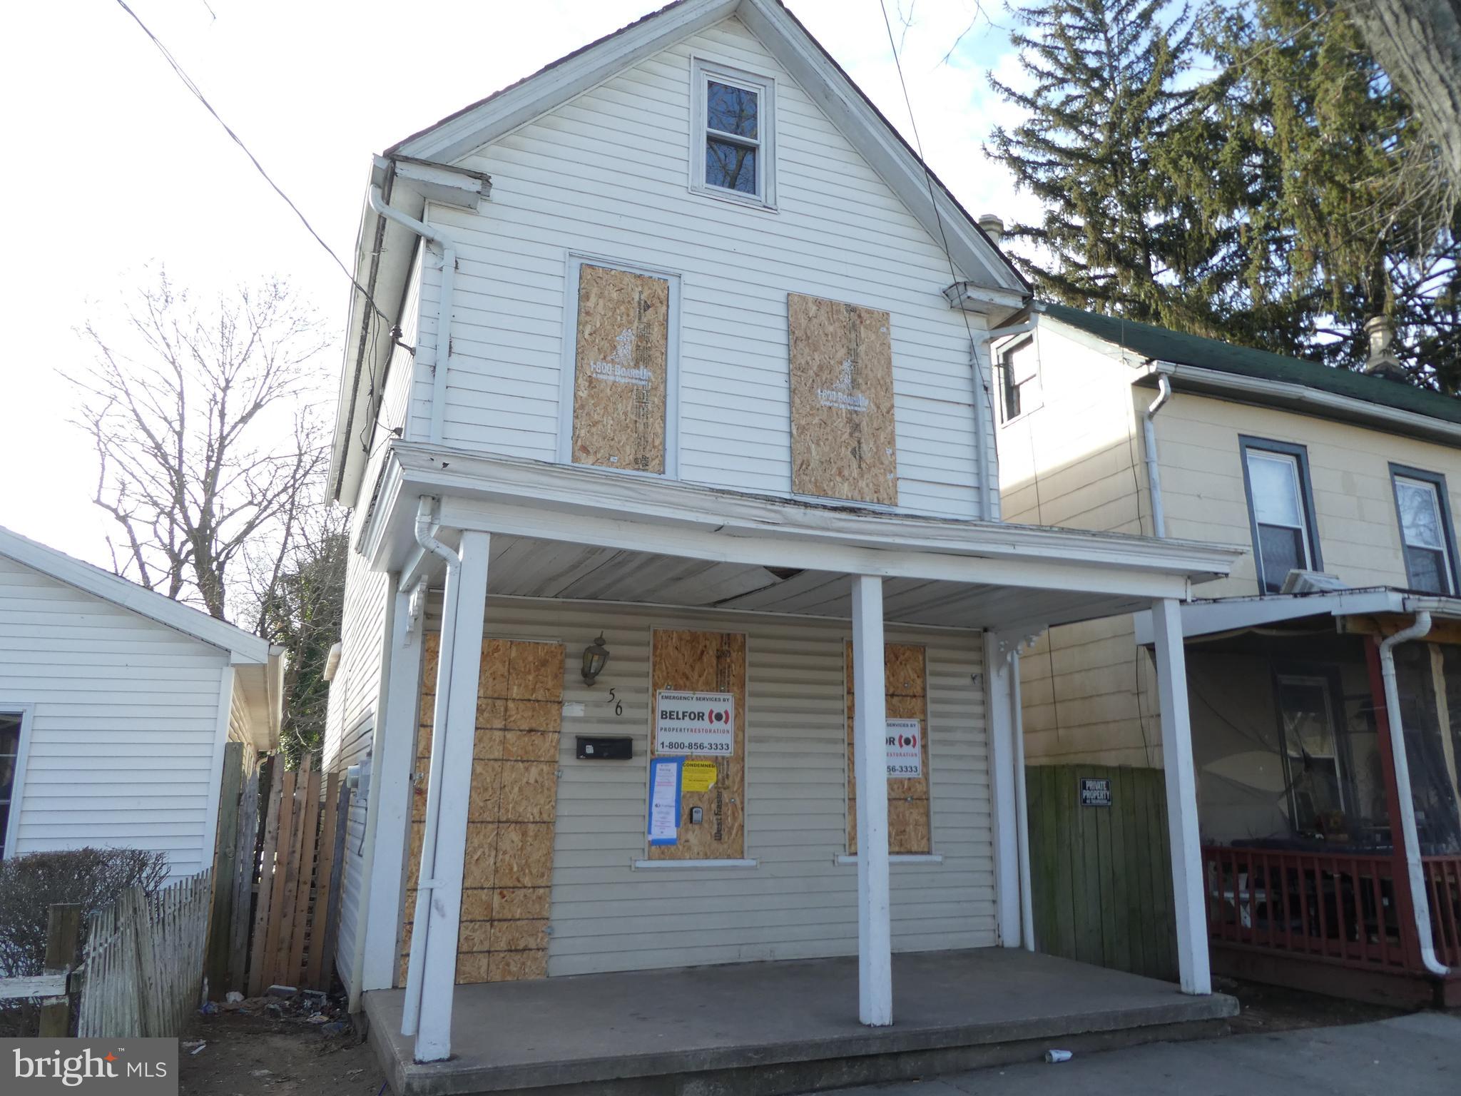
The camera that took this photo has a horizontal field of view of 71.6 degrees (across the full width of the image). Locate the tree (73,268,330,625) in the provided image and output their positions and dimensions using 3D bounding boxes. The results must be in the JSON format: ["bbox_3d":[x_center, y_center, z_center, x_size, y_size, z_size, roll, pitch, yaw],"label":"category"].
[{"bbox_3d":[-13.126,-0.112,24.489,6.200,14.000,6.200,6,-14,-22],"label":"tree"}]

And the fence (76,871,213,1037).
[{"bbox_3d":[-3.294,2.403,5.848,0.140,0.920,2.400,4,-13,-16],"label":"fence"}]

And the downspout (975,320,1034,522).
[{"bbox_3d":[2.485,-1.131,9.009,0.660,1.960,0.180,6,-14,-22],"label":"downspout"}]

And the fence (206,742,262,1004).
[{"bbox_3d":[-3.551,2.283,7.262,0.290,1.780,0.100,6,-14,-22],"label":"fence"}]

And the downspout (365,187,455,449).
[{"bbox_3d":[-2.296,-1.607,7.099,0.640,1.920,0.180,6,-14,-22],"label":"downspout"}]

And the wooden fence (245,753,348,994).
[{"bbox_3d":[-3.163,2.364,7.462,0.600,1.700,0.080,6,-14,-22],"label":"wooden fence"}]

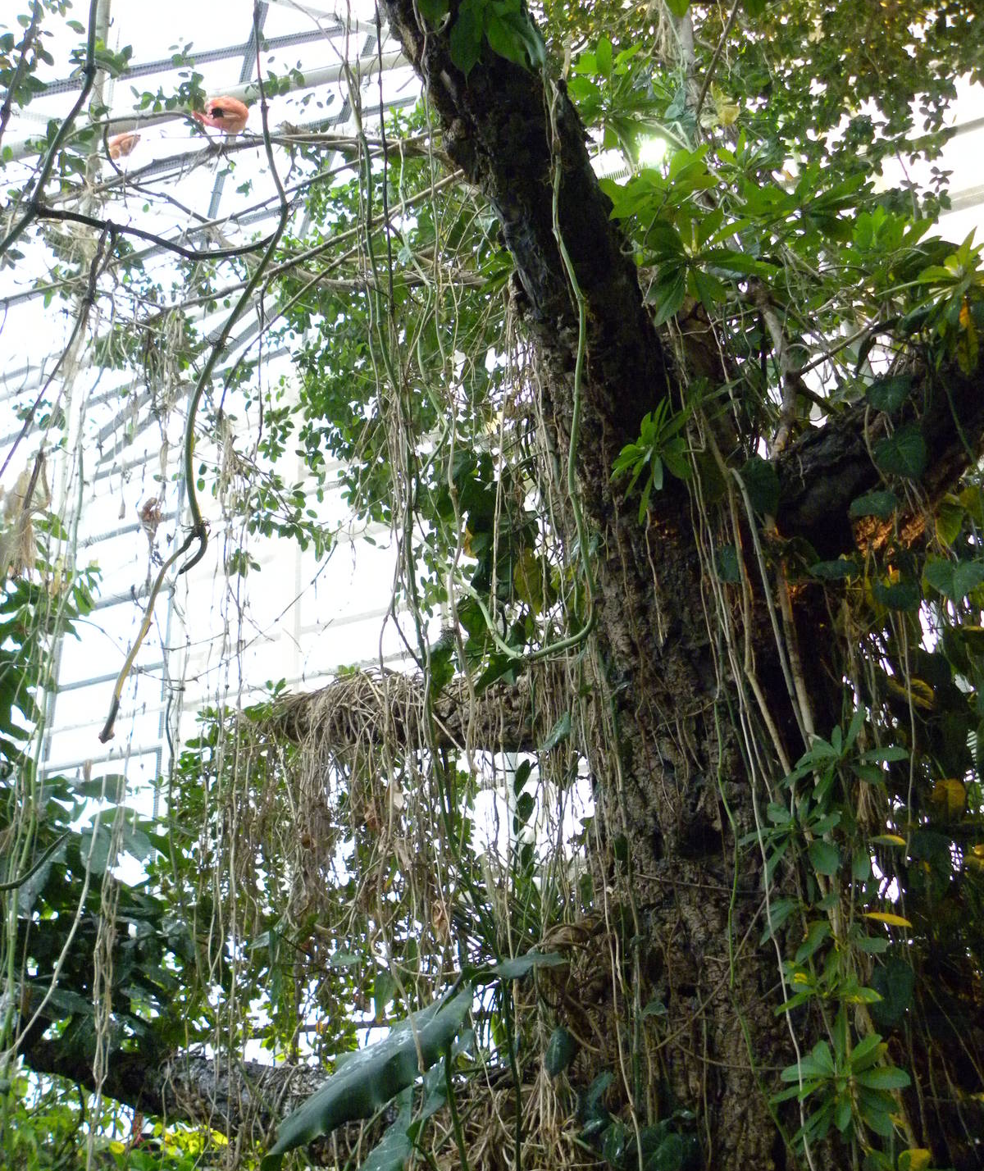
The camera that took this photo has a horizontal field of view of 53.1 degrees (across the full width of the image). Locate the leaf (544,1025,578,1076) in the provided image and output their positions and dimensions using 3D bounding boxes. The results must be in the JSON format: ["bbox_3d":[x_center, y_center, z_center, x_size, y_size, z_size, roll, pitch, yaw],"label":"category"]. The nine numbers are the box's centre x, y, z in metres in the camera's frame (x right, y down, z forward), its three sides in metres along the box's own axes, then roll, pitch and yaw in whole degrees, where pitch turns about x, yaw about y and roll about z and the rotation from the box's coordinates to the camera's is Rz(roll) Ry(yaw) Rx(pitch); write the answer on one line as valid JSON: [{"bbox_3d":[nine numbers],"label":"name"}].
[{"bbox_3d":[0.190,1.275,2.700,0.085,0.135,0.040,2,-25,15],"label":"leaf"}]

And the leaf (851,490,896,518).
[{"bbox_3d":[1.219,-0.259,3.150,0.140,0.120,0.035,-9,-51,22],"label":"leaf"}]

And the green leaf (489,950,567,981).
[{"bbox_3d":[0.095,1.023,2.650,0.205,0.030,0.085,-2,10,8],"label":"green leaf"}]

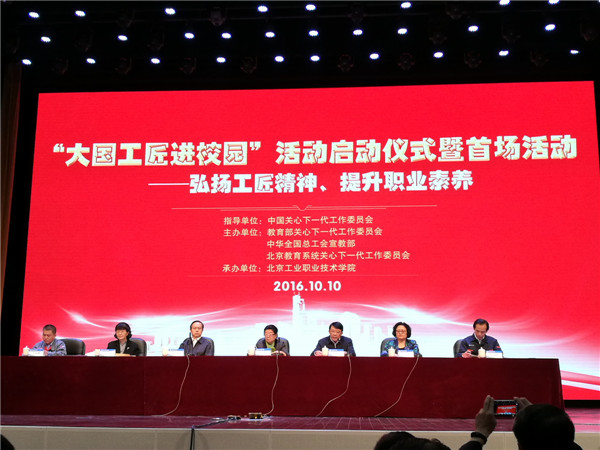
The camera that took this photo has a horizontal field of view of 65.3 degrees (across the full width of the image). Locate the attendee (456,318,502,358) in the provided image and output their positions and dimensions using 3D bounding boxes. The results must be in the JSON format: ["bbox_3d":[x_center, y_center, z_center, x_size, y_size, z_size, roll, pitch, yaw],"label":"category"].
[{"bbox_3d":[2.553,1.965,6.508,0.600,1.290,0.750,-1,-10,7],"label":"attendee"}]

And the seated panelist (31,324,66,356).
[{"bbox_3d":[-3.755,2.092,6.825,0.580,1.240,0.750,-2,-10,12],"label":"seated panelist"}]

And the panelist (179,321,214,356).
[{"bbox_3d":[-1.495,2.023,6.713,0.550,1.280,0.720,0,-10,2],"label":"panelist"}]

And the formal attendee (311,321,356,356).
[{"bbox_3d":[0.496,2.009,6.617,0.600,1.250,0.750,-1,-10,6],"label":"formal attendee"}]

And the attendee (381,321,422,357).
[{"bbox_3d":[1.448,1.994,6.569,0.560,1.240,0.720,-1,-10,3],"label":"attendee"}]

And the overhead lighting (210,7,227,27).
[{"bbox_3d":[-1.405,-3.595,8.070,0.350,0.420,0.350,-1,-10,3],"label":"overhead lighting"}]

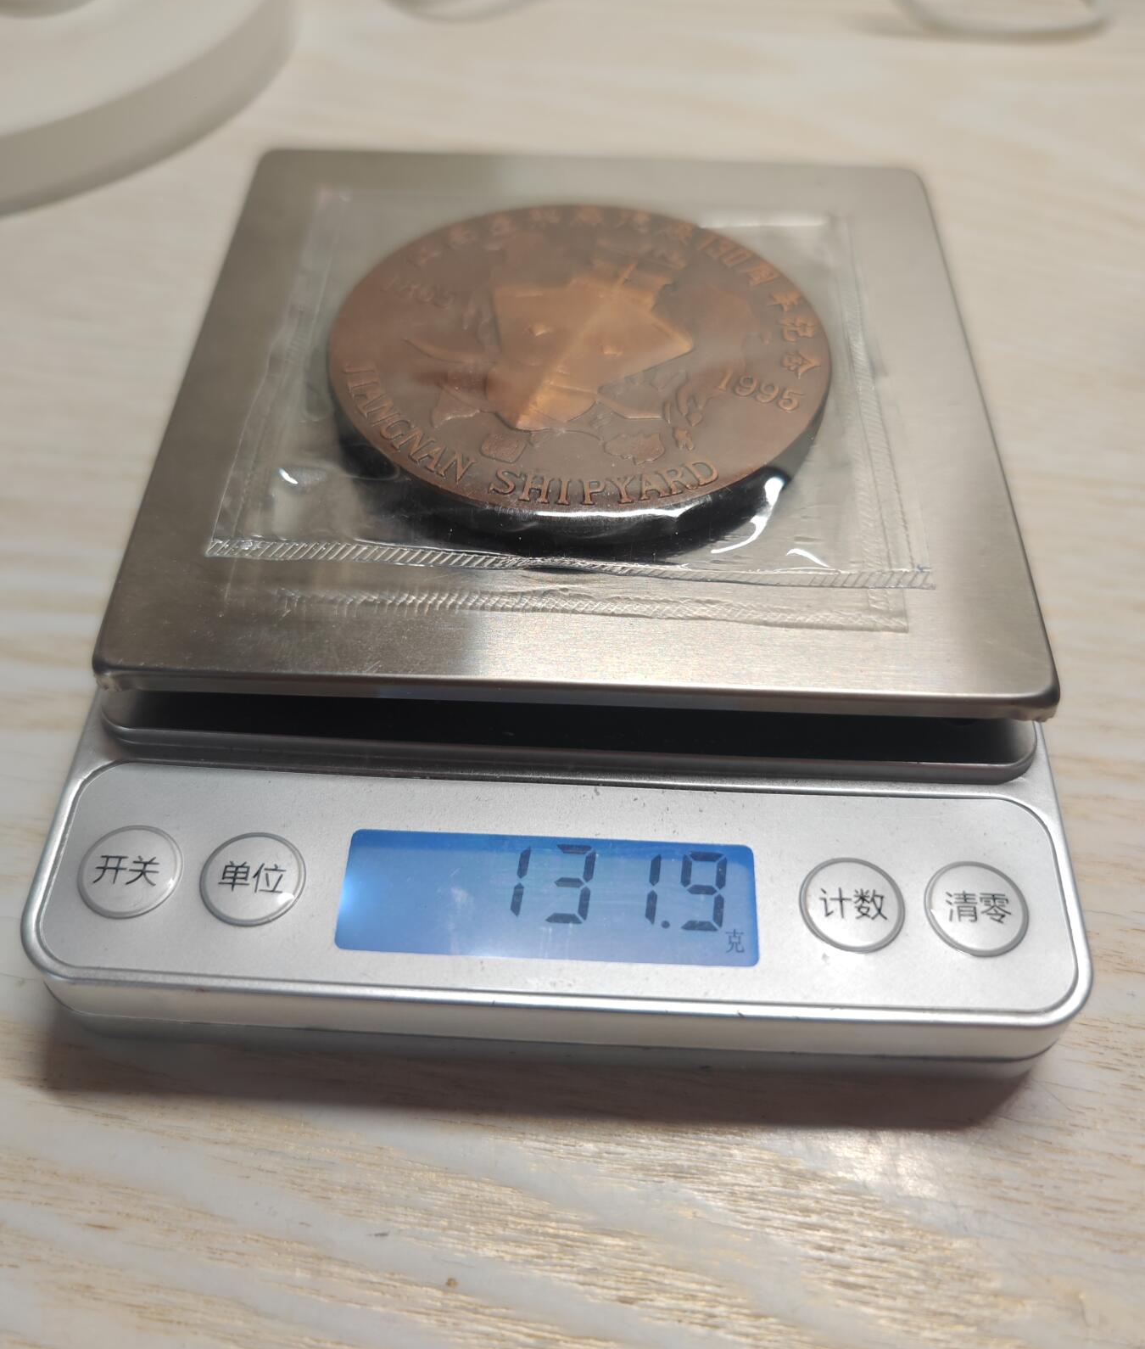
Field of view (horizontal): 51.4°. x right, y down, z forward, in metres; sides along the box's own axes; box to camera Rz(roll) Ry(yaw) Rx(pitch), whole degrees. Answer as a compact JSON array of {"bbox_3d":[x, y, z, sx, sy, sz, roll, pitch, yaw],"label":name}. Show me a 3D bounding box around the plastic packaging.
[{"bbox_3d":[0.001,-0.039,0.147,0.077,0.006,0.077,2,52,1],"label":"plastic packaging"}]

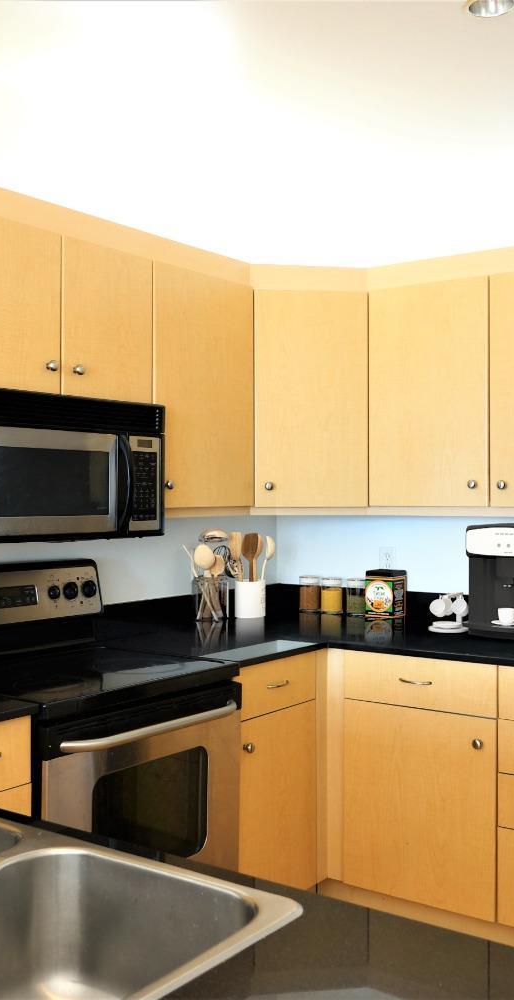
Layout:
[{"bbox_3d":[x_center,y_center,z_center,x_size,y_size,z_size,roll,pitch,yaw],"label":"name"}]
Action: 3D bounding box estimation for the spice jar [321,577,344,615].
[{"bbox_3d":[0.305,0.401,4.075,0.083,0.150,0.083,0,0,0],"label":"spice jar"}]

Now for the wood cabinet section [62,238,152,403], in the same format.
[{"bbox_3d":[-0.562,-0.518,3.049,0.318,0.444,0.381,0,0,36],"label":"wood cabinet section"}]

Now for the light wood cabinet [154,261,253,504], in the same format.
[{"bbox_3d":[-0.304,-0.357,3.441,0.340,0.771,0.532,0,0,36],"label":"light wood cabinet"}]

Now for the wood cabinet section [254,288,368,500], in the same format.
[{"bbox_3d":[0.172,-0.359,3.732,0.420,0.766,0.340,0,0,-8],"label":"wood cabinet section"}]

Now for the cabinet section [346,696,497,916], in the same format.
[{"bbox_3d":[0.675,0.968,3.405,0.535,0.618,0.569,0,0,36],"label":"cabinet section"}]

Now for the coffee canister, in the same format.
[{"bbox_3d":[0.507,0.377,3.934,0.128,0.200,0.110,0,0,36],"label":"coffee canister"}]

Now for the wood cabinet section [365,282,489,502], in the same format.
[{"bbox_3d":[0.679,-0.358,3.584,0.457,0.766,0.313,0,0,36],"label":"wood cabinet section"}]

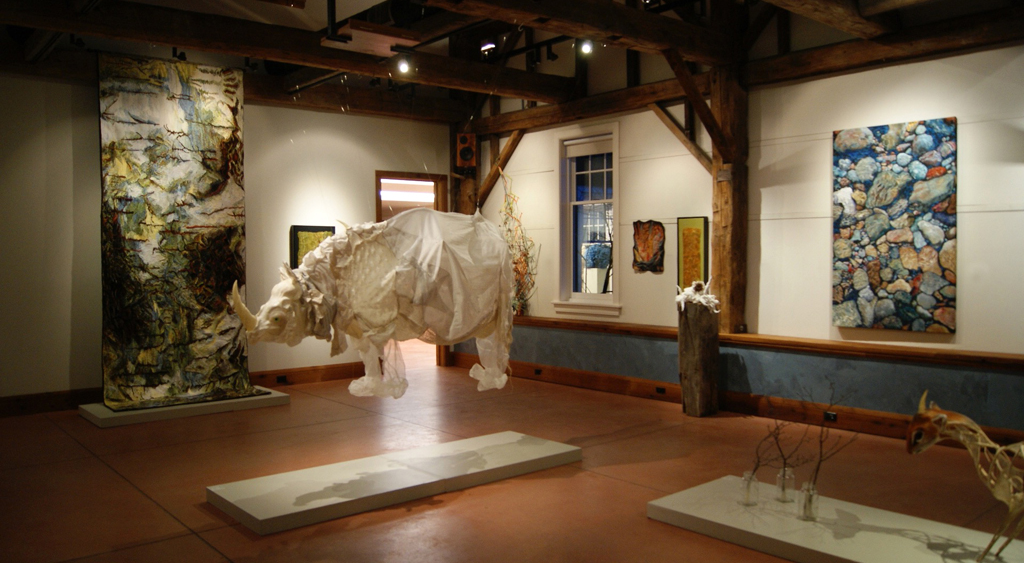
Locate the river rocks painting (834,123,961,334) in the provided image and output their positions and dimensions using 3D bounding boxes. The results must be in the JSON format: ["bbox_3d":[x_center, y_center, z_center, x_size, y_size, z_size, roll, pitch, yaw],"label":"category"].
[{"bbox_3d":[3.238,-0.458,6.536,0.045,1.740,1.005,-2,2,-41],"label":"river rocks painting"}]

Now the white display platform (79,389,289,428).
[{"bbox_3d":[-3.271,1.244,7.760,1.780,0.081,0.830,-2,2,-41],"label":"white display platform"}]

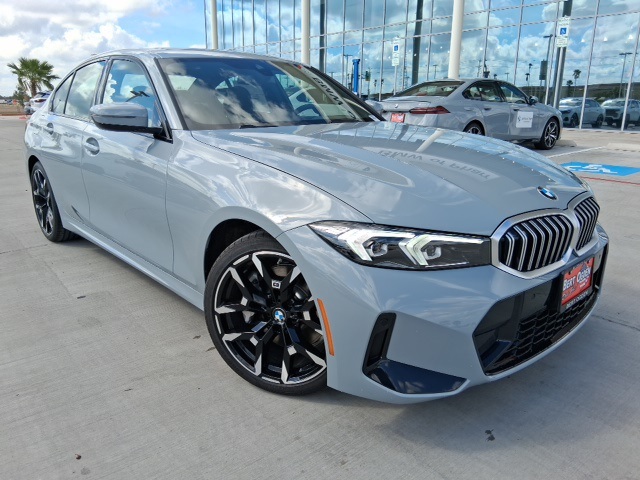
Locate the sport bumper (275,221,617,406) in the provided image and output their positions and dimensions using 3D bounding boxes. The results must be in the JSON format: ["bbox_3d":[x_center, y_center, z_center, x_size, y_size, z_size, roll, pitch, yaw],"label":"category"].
[{"bbox_3d":[0.725,0.117,2.066,1.800,0.530,0.730,-14,21,-42],"label":"sport bumper"}]

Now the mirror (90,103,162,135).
[{"bbox_3d":[-0.923,-0.584,2.263,0.250,0.150,0.190,-14,21,-42],"label":"mirror"}]

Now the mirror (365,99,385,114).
[{"bbox_3d":[0.401,-0.944,3.517,0.250,0.160,0.180,-14,21,-42],"label":"mirror"}]

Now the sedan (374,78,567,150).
[{"bbox_3d":[3.390,-2.671,10.360,5.030,1.500,1.900,-12,20,-37],"label":"sedan"}]

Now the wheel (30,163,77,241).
[{"bbox_3d":[-2.107,-0.313,3.856,0.250,0.660,0.660,-14,21,-42],"label":"wheel"}]

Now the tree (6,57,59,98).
[{"bbox_3d":[-25.606,-13.725,42.394,4.600,4.450,4.600,-9,18,-31],"label":"tree"}]

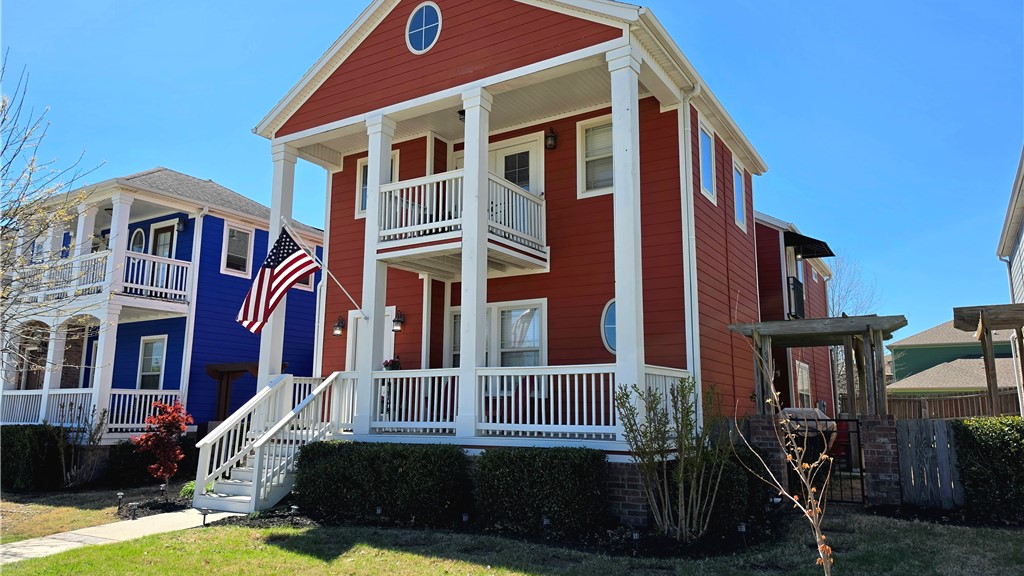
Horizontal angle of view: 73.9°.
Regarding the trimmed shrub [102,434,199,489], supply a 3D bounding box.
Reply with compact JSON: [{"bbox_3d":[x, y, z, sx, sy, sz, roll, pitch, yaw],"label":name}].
[{"bbox_3d":[-7.844,3.760,14.988,0.687,0.945,1.899,-5,-11,32],"label":"trimmed shrub"}]

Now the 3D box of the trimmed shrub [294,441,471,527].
[{"bbox_3d":[-1.886,2.726,9.816,2.771,0.986,0.776,-5,-11,32],"label":"trimmed shrub"}]

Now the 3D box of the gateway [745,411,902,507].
[{"bbox_3d":[4.524,2.461,9.905,1.955,1.212,0.404,-5,-11,32],"label":"gateway"}]

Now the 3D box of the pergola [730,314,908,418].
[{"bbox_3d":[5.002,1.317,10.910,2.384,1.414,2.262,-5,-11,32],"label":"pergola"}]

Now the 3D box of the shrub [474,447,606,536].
[{"bbox_3d":[0.352,2.466,8.427,1.503,0.945,0.751,-5,-11,32],"label":"shrub"}]

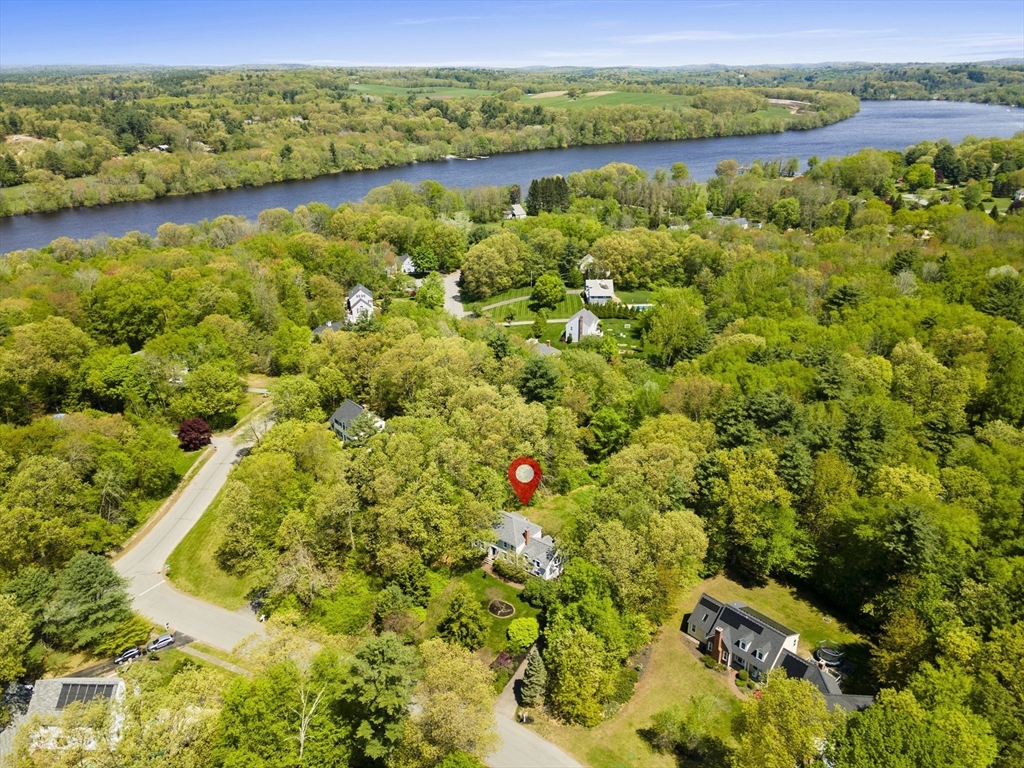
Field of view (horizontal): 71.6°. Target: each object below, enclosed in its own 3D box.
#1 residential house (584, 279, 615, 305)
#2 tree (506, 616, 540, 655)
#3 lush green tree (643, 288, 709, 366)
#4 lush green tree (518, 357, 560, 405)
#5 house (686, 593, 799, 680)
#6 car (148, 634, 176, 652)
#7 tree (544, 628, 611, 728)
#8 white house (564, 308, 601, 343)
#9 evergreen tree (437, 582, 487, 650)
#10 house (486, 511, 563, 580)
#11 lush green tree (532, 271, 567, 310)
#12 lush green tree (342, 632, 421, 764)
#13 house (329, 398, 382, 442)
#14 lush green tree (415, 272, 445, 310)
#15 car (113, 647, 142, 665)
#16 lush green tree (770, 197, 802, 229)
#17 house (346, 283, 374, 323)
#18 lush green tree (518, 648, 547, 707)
[{"bbox_3d":[36.300,-36.522,292.143,11.200,9.500,9.500,1,24,3],"label":"residential house"},{"bbox_3d":[2.055,45.017,127.064,5.610,5.840,5.610,0,24,1],"label":"tree"},{"bbox_3d":[53.070,-18.090,230.980,20.870,25.420,20.870,0,24,0],"label":"lush green tree"},{"bbox_3d":[7.930,0.060,205.120,12.130,16.550,12.130,0,24,0],"label":"lush green tree"},{"bbox_3d":[40.662,44.158,127.071,16.200,7.400,10.500,21,32,39],"label":"house"},{"bbox_3d":[-64.150,47.200,129.470,4.600,1.650,1.850,-14,28,-29],"label":"car"},{"bbox_3d":[9.960,43.820,106.610,10.140,17.580,10.140,0,24,0],"label":"tree"},{"bbox_3d":[25.266,-21.149,255.552,9.800,9.400,9.800,4,25,9],"label":"white house"},{"bbox_3d":[-8.960,41.372,127.947,10.780,11.770,10.780,-2,24,-5],"label":"evergreen tree"},{"bbox_3d":[1.890,31.700,144.840,18.200,8.300,9.300,20,31,38],"label":"house"},{"bbox_3d":[14.842,-35.917,281.487,13.190,17.120,13.190,1,24,3],"label":"lush green tree"},{"bbox_3d":[-17.810,44.210,97.370,10.370,24.460,10.370,0,24,0],"label":"lush green tree"},{"bbox_3d":[-39.300,10.327,185.142,9.500,9.600,13.200,-22,32,-40],"label":"house"},{"bbox_3d":[-32.543,-36.607,283.677,13.620,16.580,13.620,-3,24,-6],"label":"lush green tree"},{"bbox_3d":[-68.700,48.410,126.860,4.600,1.600,1.850,-15,28,-30],"label":"car"},{"bbox_3d":[161.221,-99.561,419.284,18.510,20.460,18.510,9,26,19],"label":"lush green tree"},{"bbox_3d":[-60.580,-32.550,285.200,9.000,10.300,14.500,-6,25,-13],"label":"house"},{"bbox_3d":[3.340,45.680,110.380,4.660,11.100,4.660,0,24,0],"label":"lush green tree"}]

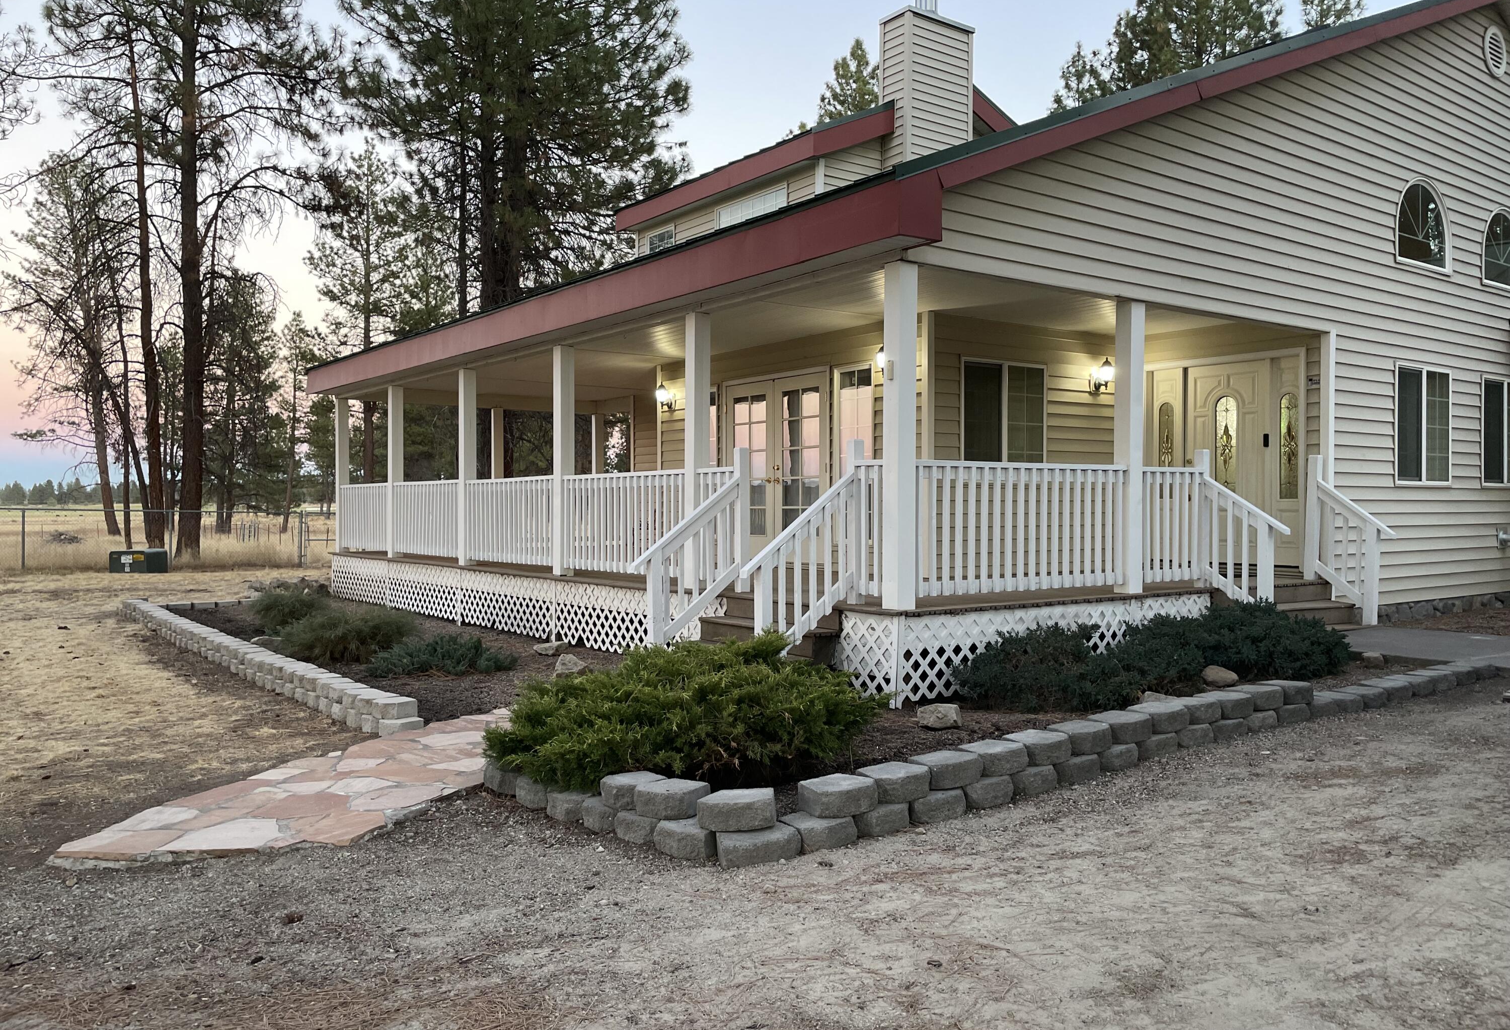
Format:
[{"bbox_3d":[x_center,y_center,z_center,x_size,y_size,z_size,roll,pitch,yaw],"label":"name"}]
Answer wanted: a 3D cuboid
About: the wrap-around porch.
[{"bbox_3d":[-0.567,-0.244,12.930,6.402,2.871,12.540,0,0,-37],"label":"wrap-around porch"}]

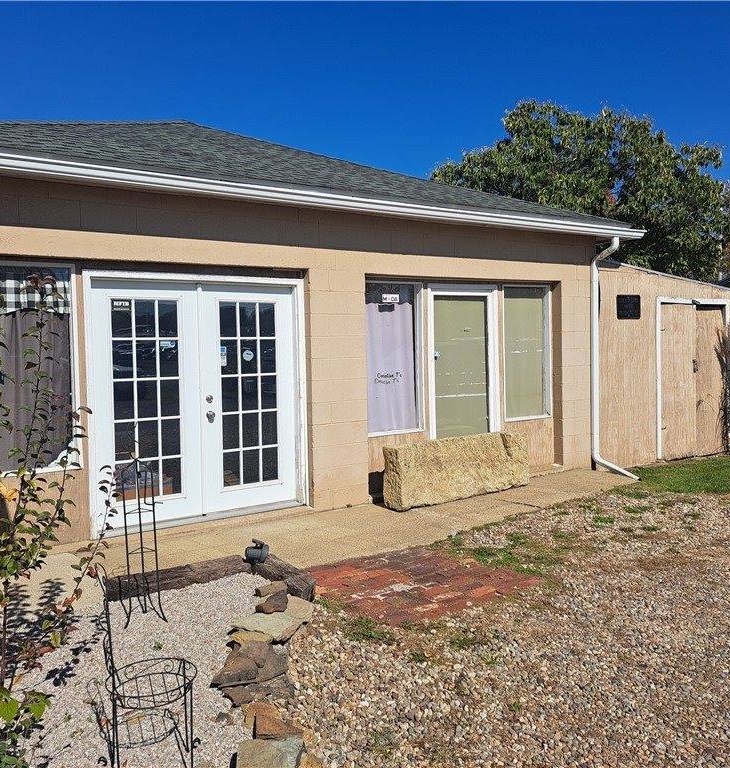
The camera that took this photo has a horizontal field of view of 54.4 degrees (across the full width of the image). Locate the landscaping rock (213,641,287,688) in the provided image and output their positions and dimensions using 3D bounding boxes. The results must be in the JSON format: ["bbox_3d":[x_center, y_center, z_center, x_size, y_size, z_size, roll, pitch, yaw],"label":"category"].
[{"bbox_3d":[-0.527,1.321,3.354,0.330,0.085,0.380,-1,3,-6],"label":"landscaping rock"}]

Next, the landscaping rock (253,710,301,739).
[{"bbox_3d":[-0.333,1.301,2.705,0.190,0.070,0.150,-2,3,-8],"label":"landscaping rock"}]

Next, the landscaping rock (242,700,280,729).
[{"bbox_3d":[-0.414,1.308,2.810,0.160,0.070,0.130,-2,3,-9],"label":"landscaping rock"}]

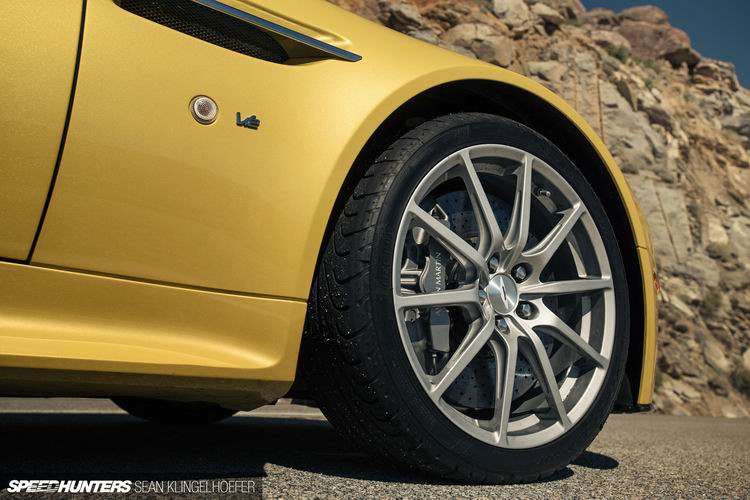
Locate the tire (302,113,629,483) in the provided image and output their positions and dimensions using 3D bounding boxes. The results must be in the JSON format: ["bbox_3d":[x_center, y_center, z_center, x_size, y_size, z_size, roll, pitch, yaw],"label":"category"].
[{"bbox_3d":[0.174,0.087,1.337,0.661,0.657,0.258,9,-14,-33],"label":"tire"}]

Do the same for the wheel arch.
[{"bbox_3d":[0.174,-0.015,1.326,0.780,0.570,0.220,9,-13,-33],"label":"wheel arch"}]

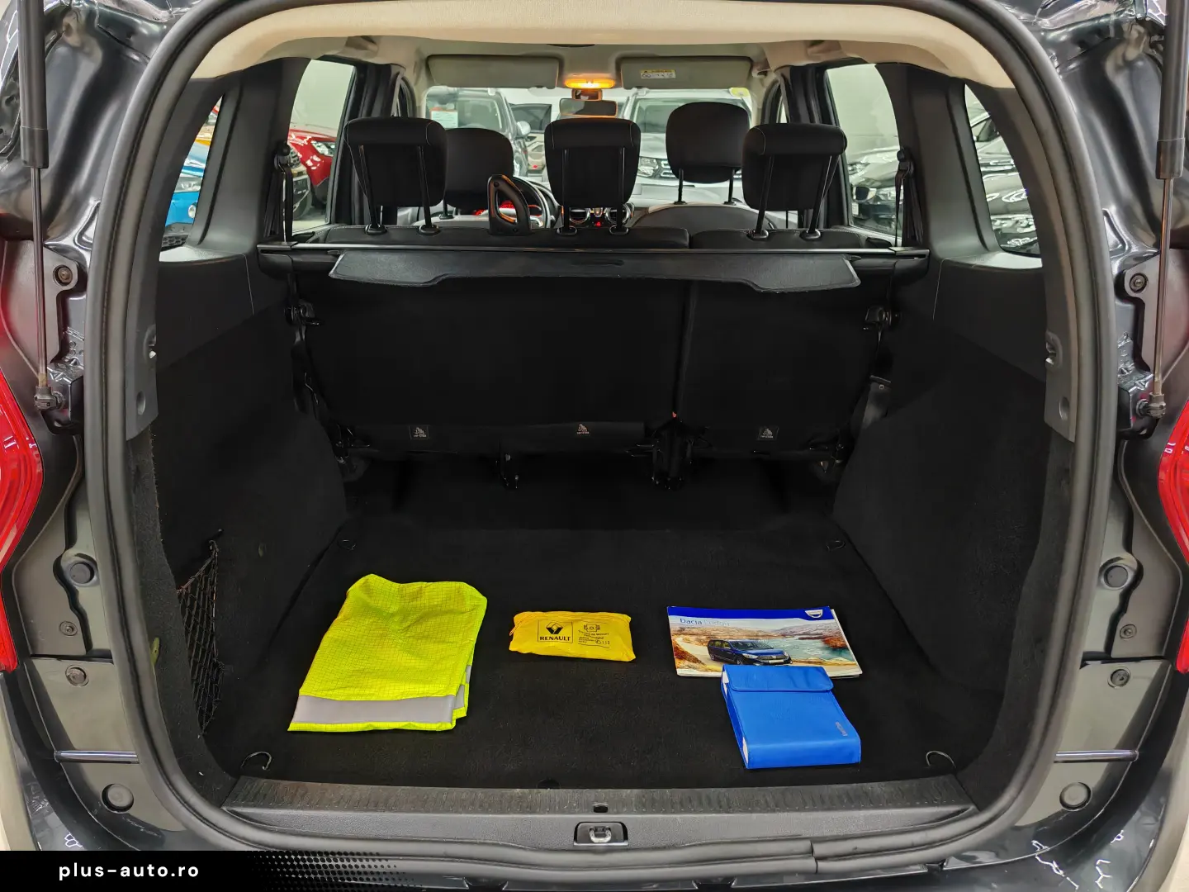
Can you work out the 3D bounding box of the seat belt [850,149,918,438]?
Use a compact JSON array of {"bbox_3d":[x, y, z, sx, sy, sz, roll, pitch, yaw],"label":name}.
[{"bbox_3d":[0.613,-0.315,1.910,0.080,0.610,0.130,0,23,0],"label":"seat belt"}]

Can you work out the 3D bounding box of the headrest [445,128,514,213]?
[{"bbox_3d":[-0.364,-0.817,2.640,0.235,0.220,0.110,0,35,0],"label":"headrest"}]

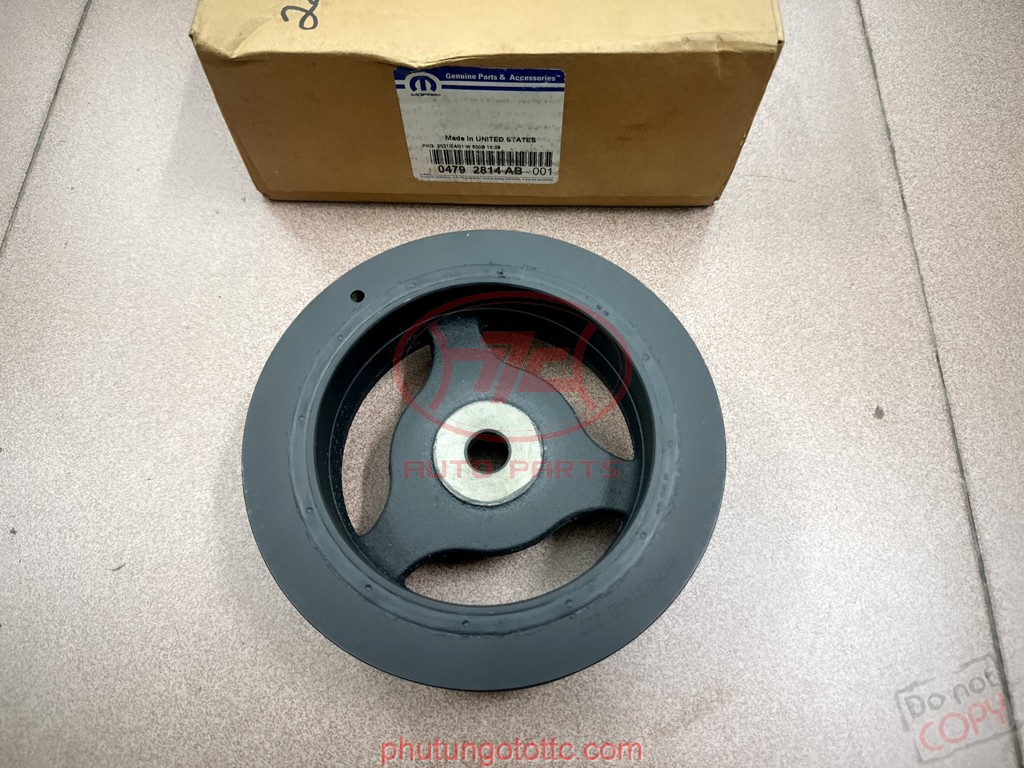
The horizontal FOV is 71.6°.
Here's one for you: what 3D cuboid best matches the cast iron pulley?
[{"bbox_3d":[-0.009,0.024,0.262,0.164,0.043,0.164,0,67,0],"label":"cast iron pulley"}]

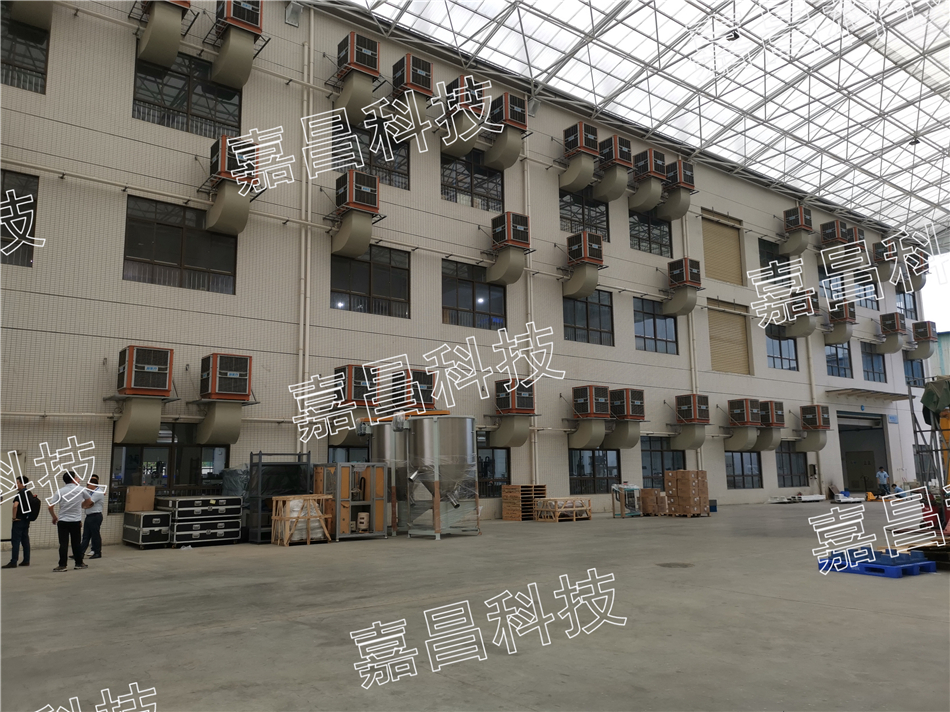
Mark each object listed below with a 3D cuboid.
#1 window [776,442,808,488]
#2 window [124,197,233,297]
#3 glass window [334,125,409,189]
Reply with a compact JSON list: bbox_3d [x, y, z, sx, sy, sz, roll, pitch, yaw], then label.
[{"bbox_3d":[16.280,5.563,38.083,3.000,2.380,0.120,6,-11,-37],"label":"window"},{"bbox_3d":[-8.139,-3.027,20.627,2.979,2.361,0.152,6,-12,-37],"label":"window"},{"bbox_3d":[-3.441,-6.917,24.646,2.899,2.363,0.121,6,-12,-38],"label":"glass window"}]

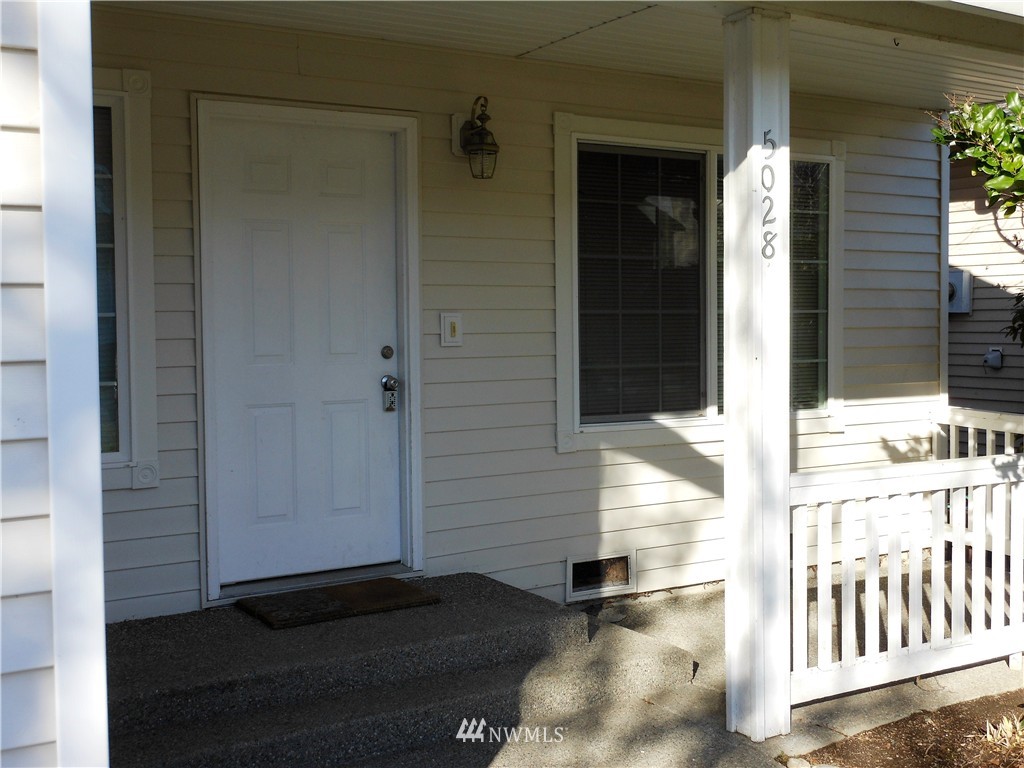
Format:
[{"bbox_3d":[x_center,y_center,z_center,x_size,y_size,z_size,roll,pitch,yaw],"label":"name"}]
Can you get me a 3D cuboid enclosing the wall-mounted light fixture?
[{"bbox_3d":[-0.152,-1.134,5.333,0.160,0.378,0.235,-2,3,-31],"label":"wall-mounted light fixture"}]

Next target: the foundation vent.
[{"bbox_3d":[0.462,0.986,5.944,0.437,0.234,0.065,-2,3,-31],"label":"foundation vent"}]

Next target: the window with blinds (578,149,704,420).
[{"bbox_3d":[0.690,-0.519,6.025,0.838,1.427,0.070,-2,3,-31],"label":"window with blinds"}]

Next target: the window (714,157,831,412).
[{"bbox_3d":[1.484,-0.549,6.498,0.867,1.430,0.070,-2,3,-31],"label":"window"}]

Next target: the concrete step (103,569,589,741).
[{"bbox_3d":[-0.779,1.034,4.638,2.040,0.155,0.970,-2,3,-31],"label":"concrete step"}]

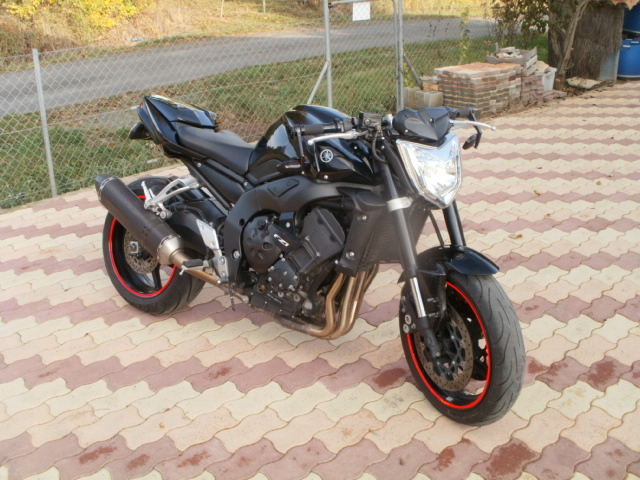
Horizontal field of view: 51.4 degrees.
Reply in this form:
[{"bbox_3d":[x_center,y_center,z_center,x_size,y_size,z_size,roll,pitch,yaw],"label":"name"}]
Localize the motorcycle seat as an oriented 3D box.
[{"bbox_3d":[-0.396,-0.375,2.800,0.430,0.150,0.280,14,9,31],"label":"motorcycle seat"}]

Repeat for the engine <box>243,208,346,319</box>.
[{"bbox_3d":[-0.026,0.083,2.592,0.460,0.450,0.460,14,9,31],"label":"engine"}]

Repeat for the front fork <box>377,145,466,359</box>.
[{"bbox_3d":[0.396,0.007,2.310,0.270,0.770,0.110,-10,-6,-27],"label":"front fork"}]

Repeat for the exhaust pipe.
[{"bbox_3d":[-0.664,-0.043,2.775,0.740,0.150,0.150,35,18,22],"label":"exhaust pipe"}]

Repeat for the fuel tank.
[{"bbox_3d":[0.018,-0.351,2.545,0.580,0.300,0.360,14,9,31],"label":"fuel tank"}]

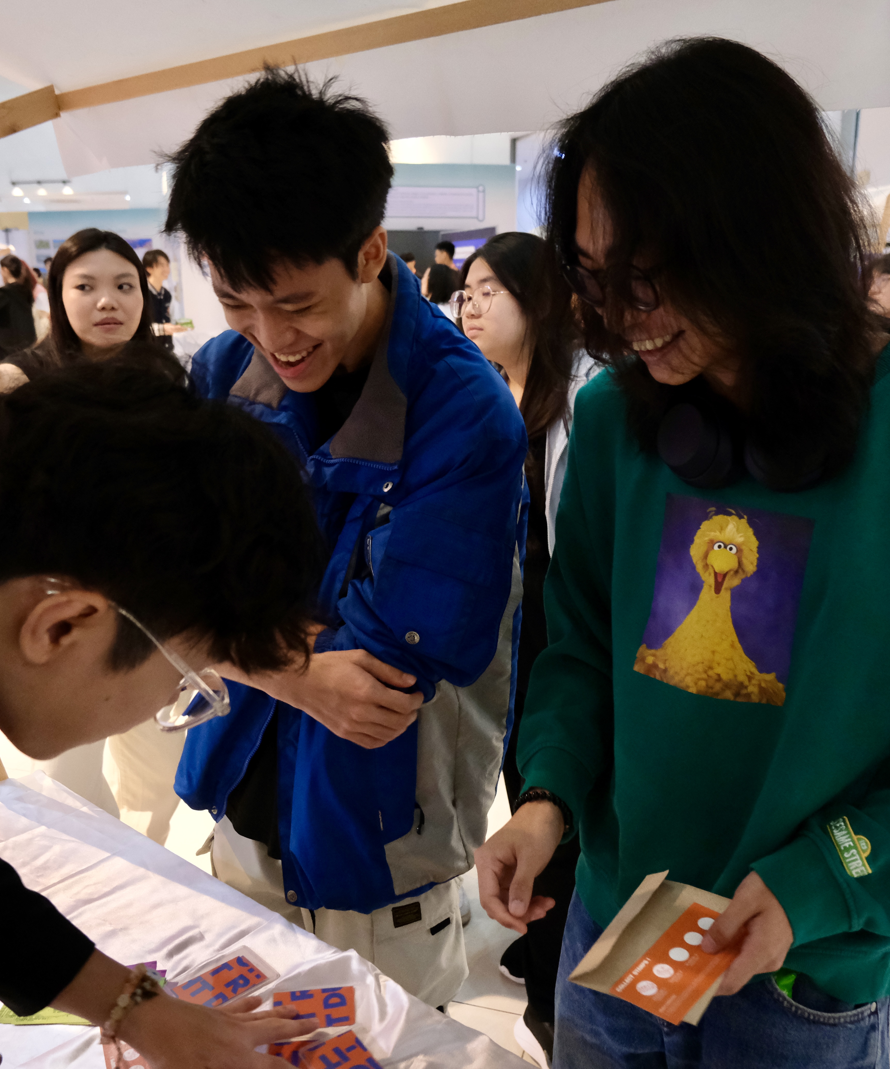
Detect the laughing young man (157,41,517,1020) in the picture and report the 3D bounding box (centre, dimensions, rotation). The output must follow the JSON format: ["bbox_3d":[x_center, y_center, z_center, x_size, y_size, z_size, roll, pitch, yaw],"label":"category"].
[{"bbox_3d":[-0.112,0.347,1.286,0.460,1.690,0.440,9,17,34],"label":"laughing young man"}]

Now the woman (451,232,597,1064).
[{"bbox_3d":[0.157,0.224,1.978,0.320,1.580,0.430,-13,19,-40],"label":"woman"}]

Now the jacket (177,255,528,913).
[{"bbox_3d":[-0.104,0.054,1.222,0.450,0.730,0.370,9,17,34],"label":"jacket"}]

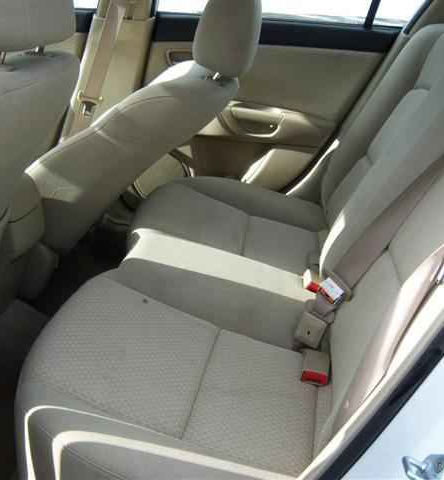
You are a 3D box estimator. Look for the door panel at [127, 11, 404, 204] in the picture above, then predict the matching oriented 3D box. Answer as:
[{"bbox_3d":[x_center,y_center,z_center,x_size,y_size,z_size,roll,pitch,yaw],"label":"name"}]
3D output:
[{"bbox_3d":[0.095,-0.340,2.000,0.750,0.610,0.130,7,22,6],"label":"door panel"}]

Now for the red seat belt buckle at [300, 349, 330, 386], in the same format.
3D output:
[{"bbox_3d":[0.164,0.220,1.150,0.043,0.025,0.062,8,28,7],"label":"red seat belt buckle"}]

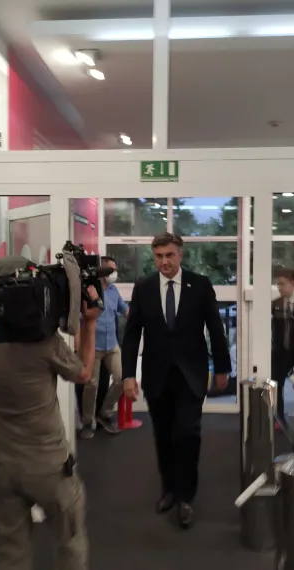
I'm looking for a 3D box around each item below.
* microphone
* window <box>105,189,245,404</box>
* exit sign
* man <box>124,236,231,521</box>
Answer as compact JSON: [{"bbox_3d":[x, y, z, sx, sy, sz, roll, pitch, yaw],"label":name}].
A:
[{"bbox_3d":[-0.205,-0.054,2.520,0.050,0.050,0.181,1,2,31],"label":"microphone"},{"bbox_3d":[0.265,0.191,6.304,1.562,2.439,0.081,0,2,3],"label":"window"},{"bbox_3d":[0.079,-0.702,3.526,0.233,0.131,0.020,0,2,3],"label":"exit sign"},{"bbox_3d":[0.193,0.585,3.796,0.706,1.855,0.464,0,2,3],"label":"man"}]

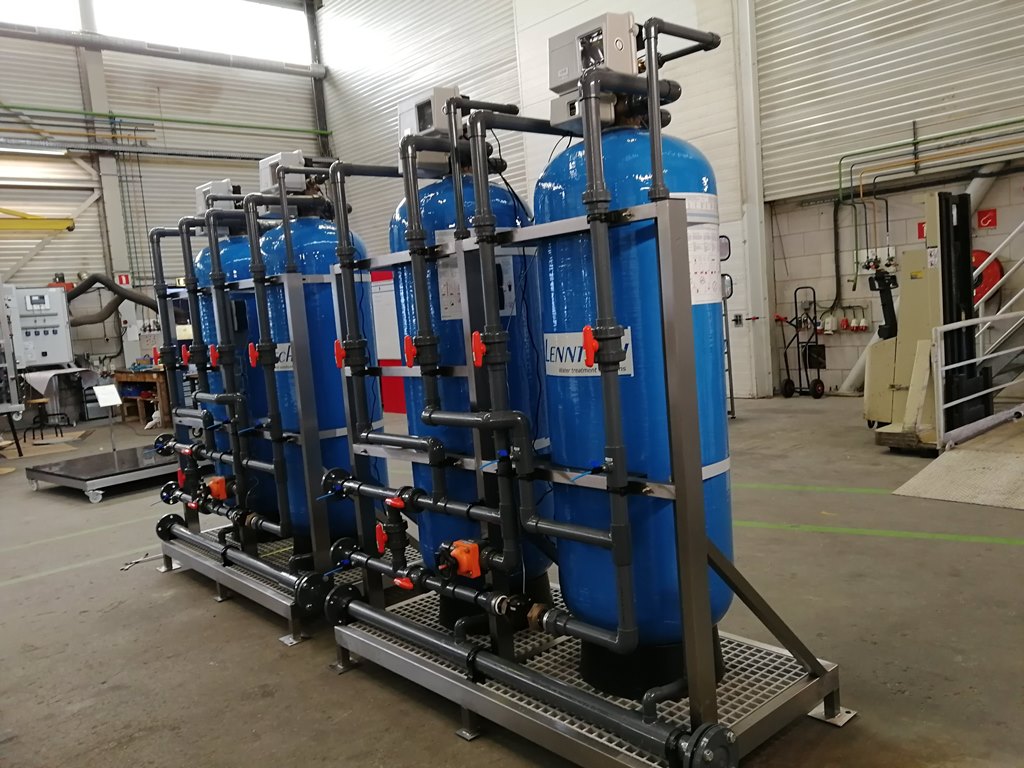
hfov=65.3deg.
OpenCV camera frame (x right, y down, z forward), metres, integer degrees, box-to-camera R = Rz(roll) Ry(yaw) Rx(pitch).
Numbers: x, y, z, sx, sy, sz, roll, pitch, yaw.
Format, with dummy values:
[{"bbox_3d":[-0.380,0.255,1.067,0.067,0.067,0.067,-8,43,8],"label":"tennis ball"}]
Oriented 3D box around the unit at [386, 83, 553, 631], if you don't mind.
[{"bbox_3d":[-0.159,-0.075,3.457,0.616,2.186,0.616,-9,7,-41],"label":"unit"}]

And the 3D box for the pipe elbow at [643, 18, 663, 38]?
[{"bbox_3d":[0.372,-0.937,2.100,0.058,0.060,0.046,-9,7,-41],"label":"pipe elbow"}]

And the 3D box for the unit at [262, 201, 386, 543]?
[{"bbox_3d":[-1.050,0.004,4.474,0.616,1.858,0.616,-9,7,-41],"label":"unit"}]

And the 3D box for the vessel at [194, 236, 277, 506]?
[{"bbox_3d":[-1.632,-0.009,5.137,0.616,1.858,0.616,-9,7,-41],"label":"vessel"}]

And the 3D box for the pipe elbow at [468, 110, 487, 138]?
[{"bbox_3d":[-0.103,-0.849,2.611,0.082,0.090,0.062,-9,7,-41],"label":"pipe elbow"}]

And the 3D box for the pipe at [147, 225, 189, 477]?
[{"bbox_3d":[-2.157,-0.192,5.049,0.081,1.579,0.074,-9,7,-41],"label":"pipe"}]

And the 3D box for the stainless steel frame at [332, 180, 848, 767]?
[{"bbox_3d":[0.130,0.331,3.097,0.985,1.759,1.851,-9,7,-41],"label":"stainless steel frame"}]

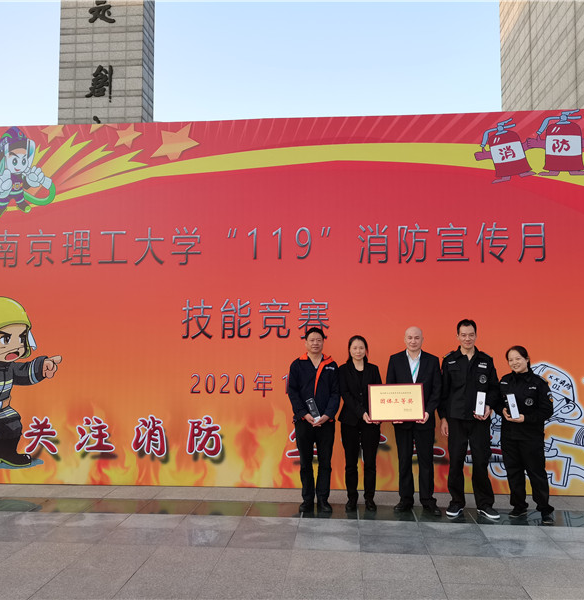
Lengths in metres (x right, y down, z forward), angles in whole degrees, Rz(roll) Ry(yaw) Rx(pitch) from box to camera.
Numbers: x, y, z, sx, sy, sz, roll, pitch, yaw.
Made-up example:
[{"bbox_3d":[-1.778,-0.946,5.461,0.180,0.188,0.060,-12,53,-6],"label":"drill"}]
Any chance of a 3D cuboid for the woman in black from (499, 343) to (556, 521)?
[{"bbox_3d":[2.120,1.176,5.426,0.503,1.526,0.440,-2,-5,27],"label":"woman in black"}]

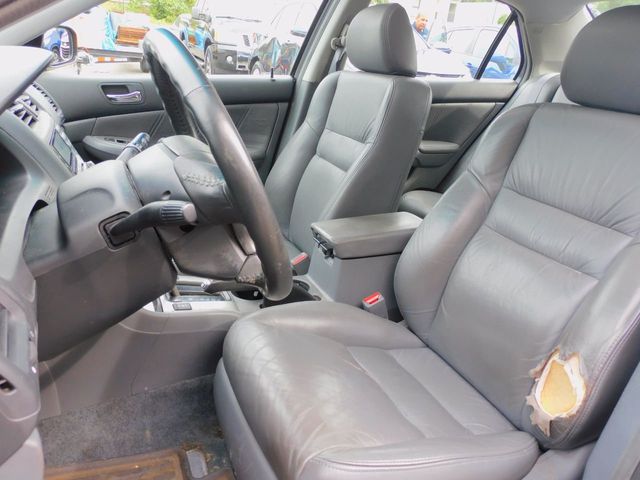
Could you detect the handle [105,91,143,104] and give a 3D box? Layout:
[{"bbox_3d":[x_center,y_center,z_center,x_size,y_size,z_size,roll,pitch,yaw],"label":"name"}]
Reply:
[{"bbox_3d":[-0.598,-0.435,1.579,0.107,0.036,0.028,-8,25,-25],"label":"handle"}]

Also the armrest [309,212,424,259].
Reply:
[{"bbox_3d":[0.122,-0.008,1.294,0.265,0.056,0.147,-8,25,-25],"label":"armrest"}]

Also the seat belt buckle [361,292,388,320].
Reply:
[{"bbox_3d":[0.130,0.168,1.224,0.055,0.070,0.030,-20,29,-19],"label":"seat belt buckle"}]

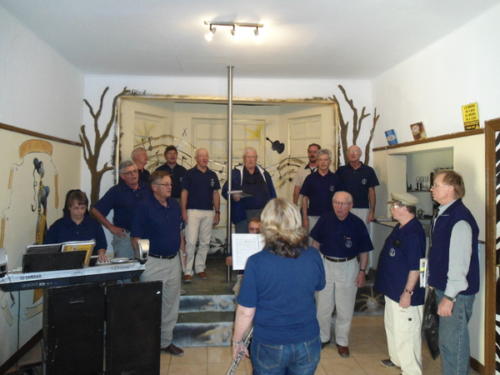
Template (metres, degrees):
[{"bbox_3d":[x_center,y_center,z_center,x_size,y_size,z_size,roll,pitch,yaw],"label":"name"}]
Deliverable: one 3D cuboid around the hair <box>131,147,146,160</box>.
[{"bbox_3d":[-1.495,-0.451,5.050,0.210,0.190,0.180,1,2,41],"label":"hair"}]

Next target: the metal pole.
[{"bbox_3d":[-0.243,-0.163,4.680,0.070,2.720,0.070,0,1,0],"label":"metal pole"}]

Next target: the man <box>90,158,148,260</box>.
[{"bbox_3d":[-1.404,0.550,4.150,0.620,1.700,0.400,-1,2,-35],"label":"man"}]

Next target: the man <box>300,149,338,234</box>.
[{"bbox_3d":[0.910,0.350,4.780,0.540,1.670,0.350,1,1,11],"label":"man"}]

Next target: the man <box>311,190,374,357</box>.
[{"bbox_3d":[0.919,0.855,3.770,0.600,1.640,0.400,0,1,16],"label":"man"}]

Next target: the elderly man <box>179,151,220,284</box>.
[{"bbox_3d":[-0.637,0.330,4.830,0.500,1.690,0.360,0,1,-9],"label":"elderly man"}]

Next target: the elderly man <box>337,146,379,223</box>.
[{"bbox_3d":[1.419,0.319,4.980,0.570,1.750,0.330,0,1,18],"label":"elderly man"}]

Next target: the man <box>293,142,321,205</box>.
[{"bbox_3d":[0.866,0.291,5.200,0.530,1.770,0.340,1,1,11],"label":"man"}]

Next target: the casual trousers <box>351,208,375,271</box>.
[{"bbox_3d":[1.474,0.691,5.150,0.420,0.900,0.280,1,1,12],"label":"casual trousers"}]

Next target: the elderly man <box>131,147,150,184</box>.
[{"bbox_3d":[-1.500,0.305,5.050,0.500,1.720,0.340,-1,2,-37],"label":"elderly man"}]

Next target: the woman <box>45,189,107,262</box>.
[{"bbox_3d":[-1.395,0.818,3.020,0.500,1.620,0.420,0,1,-19],"label":"woman"}]

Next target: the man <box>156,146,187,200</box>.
[{"bbox_3d":[-1.059,0.319,5.000,0.500,1.740,0.330,0,1,-18],"label":"man"}]

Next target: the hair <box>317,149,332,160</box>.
[{"bbox_3d":[0.942,-0.417,4.750,0.180,0.150,0.200,0,1,12],"label":"hair"}]

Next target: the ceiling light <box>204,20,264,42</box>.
[{"bbox_3d":[-0.148,-1.391,3.370,0.540,0.180,0.140,0,1,6],"label":"ceiling light"}]

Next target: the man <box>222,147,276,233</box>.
[{"bbox_3d":[-0.020,0.322,4.900,0.650,1.710,0.450,0,1,0],"label":"man"}]

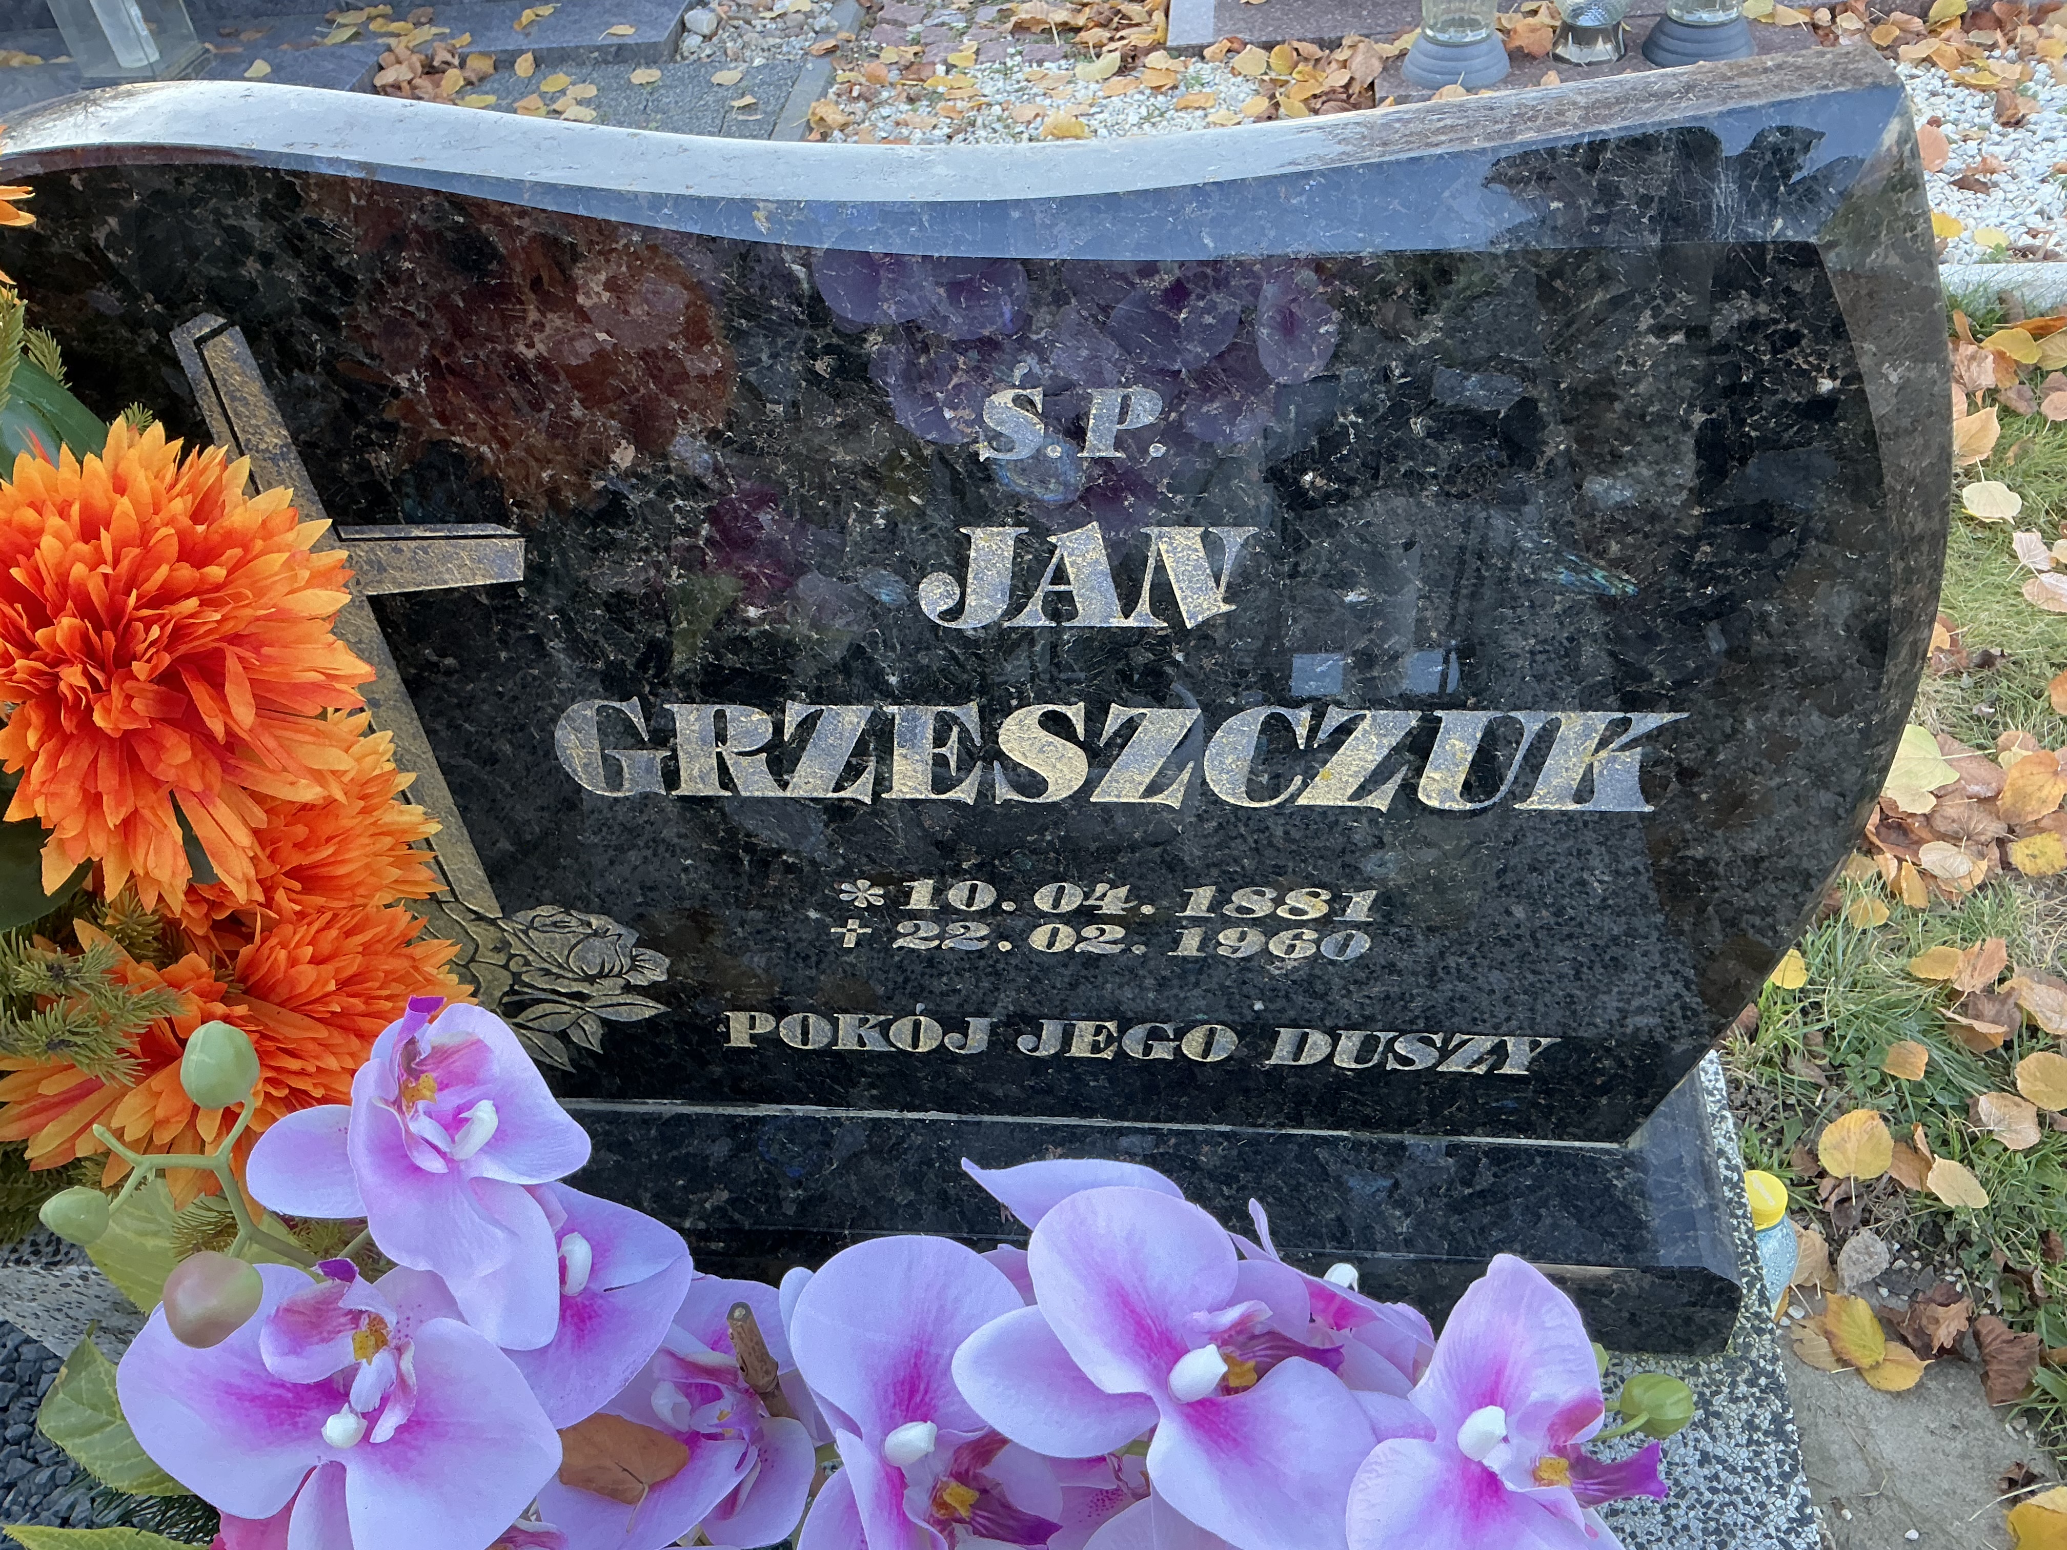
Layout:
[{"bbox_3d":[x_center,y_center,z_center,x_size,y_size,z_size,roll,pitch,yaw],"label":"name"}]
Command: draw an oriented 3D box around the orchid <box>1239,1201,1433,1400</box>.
[{"bbox_3d":[0.072,0.127,0.395,0.075,0.070,0.050,17,49,23],"label":"orchid"}]

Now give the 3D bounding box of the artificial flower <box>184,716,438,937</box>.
[{"bbox_3d":[-0.267,0.019,0.615,0.120,0.085,0.115,-4,71,-17],"label":"artificial flower"}]

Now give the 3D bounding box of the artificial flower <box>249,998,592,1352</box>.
[{"bbox_3d":[-0.137,0.090,0.375,0.074,0.045,0.078,-4,72,-25],"label":"artificial flower"}]

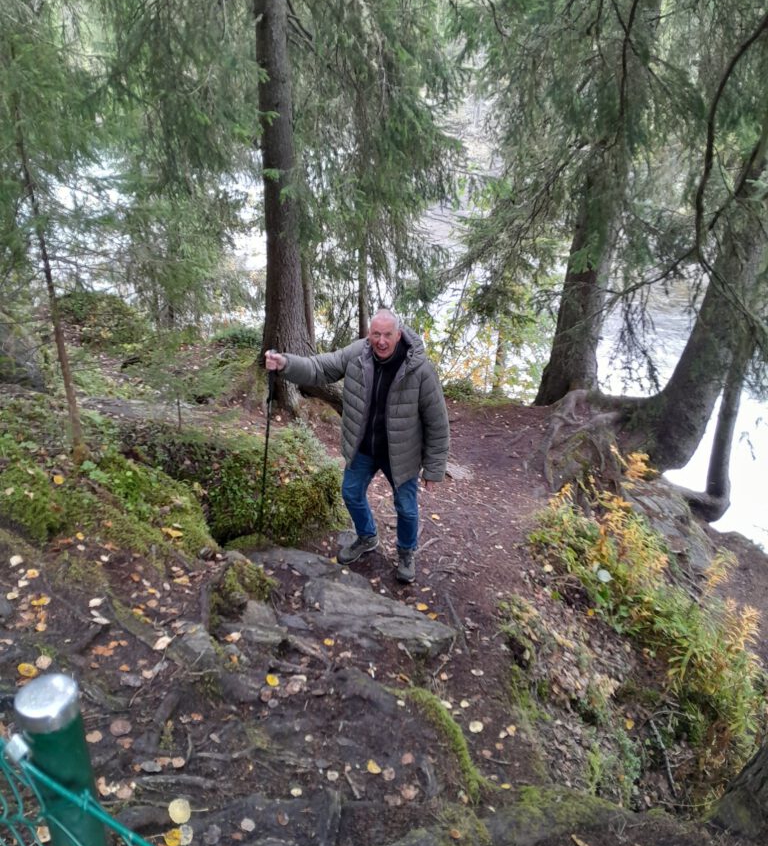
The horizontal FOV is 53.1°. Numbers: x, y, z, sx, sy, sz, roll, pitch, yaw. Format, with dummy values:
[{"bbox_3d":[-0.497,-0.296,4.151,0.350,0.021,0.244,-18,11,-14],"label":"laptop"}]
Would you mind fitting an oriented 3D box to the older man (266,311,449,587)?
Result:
[{"bbox_3d":[-0.155,0.143,4.500,1.000,1.710,0.580,4,22,9],"label":"older man"}]

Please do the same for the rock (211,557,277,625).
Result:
[{"bbox_3d":[-0.745,0.894,4.080,0.340,0.260,0.300,0,22,0],"label":"rock"}]

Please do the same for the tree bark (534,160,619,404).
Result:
[{"bbox_3d":[1.900,-1.307,7.453,0.580,2.350,0.540,0,22,0],"label":"tree bark"}]

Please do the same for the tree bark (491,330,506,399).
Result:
[{"bbox_3d":[1.280,-0.661,8.577,0.150,0.850,0.150,0,22,0],"label":"tree bark"}]

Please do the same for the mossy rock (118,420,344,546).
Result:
[{"bbox_3d":[-1.071,0.397,5.400,1.480,0.640,0.900,0,22,0],"label":"mossy rock"}]

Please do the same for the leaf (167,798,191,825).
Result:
[{"bbox_3d":[-0.569,1.073,2.130,0.060,0.010,0.070,0,37,0],"label":"leaf"}]

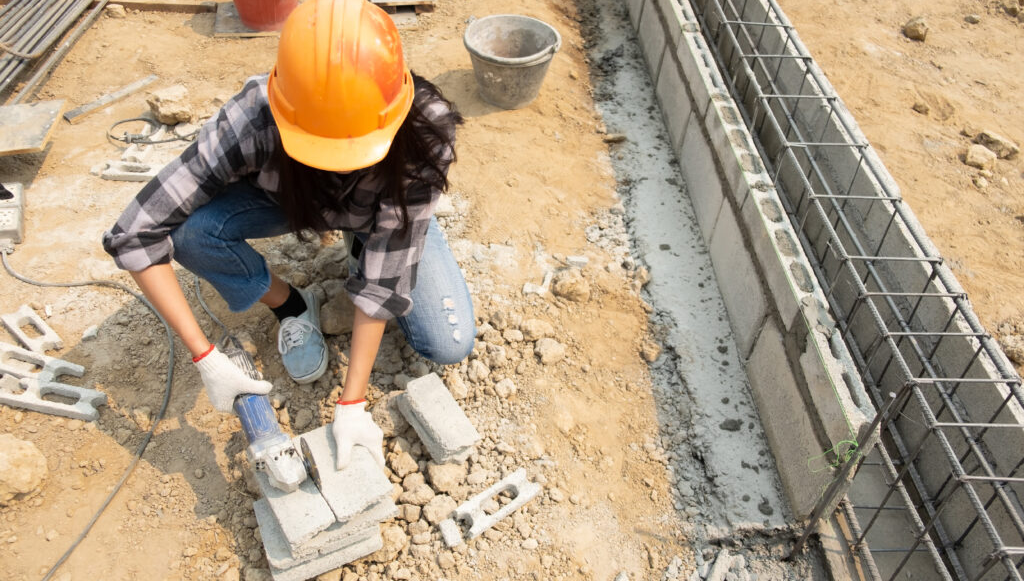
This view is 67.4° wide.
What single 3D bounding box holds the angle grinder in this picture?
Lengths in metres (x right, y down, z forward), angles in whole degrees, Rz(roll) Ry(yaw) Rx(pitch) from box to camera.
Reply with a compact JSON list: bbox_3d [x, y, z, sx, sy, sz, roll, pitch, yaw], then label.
[{"bbox_3d":[-0.405,0.203,1.276,0.100,0.102,0.268,-21,67,-25],"label":"angle grinder"}]

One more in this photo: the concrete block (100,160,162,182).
[{"bbox_3d":[-1.044,-0.333,2.160,0.180,0.025,0.060,5,44,0],"label":"concrete block"}]

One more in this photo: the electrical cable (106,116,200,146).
[{"bbox_3d":[-1.065,-0.488,2.303,0.270,0.045,0.135,5,44,0],"label":"electrical cable"}]

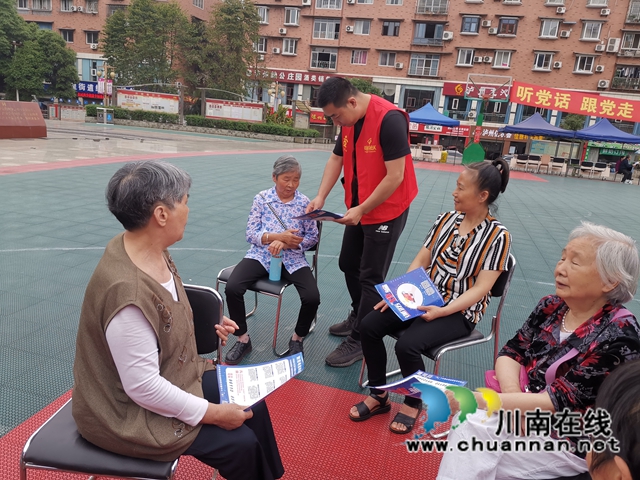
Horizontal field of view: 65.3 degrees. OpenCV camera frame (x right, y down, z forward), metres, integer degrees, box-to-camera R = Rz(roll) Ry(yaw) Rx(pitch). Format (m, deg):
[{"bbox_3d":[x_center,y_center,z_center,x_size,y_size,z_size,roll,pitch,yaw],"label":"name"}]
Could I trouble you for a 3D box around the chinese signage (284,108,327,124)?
[{"bbox_3d":[-1.429,-12.649,51.139,4.496,1.238,0.200,7,13,9],"label":"chinese signage"}]

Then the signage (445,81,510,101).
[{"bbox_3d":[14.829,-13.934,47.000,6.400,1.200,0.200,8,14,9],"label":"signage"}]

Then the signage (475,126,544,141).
[{"bbox_3d":[18.117,-10.199,48.132,6.846,1.072,0.200,7,13,9],"label":"signage"}]

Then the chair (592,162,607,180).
[{"bbox_3d":[12.811,-3.119,22.800,0.480,0.840,0.520,10,14,23],"label":"chair"}]

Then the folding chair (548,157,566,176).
[{"bbox_3d":[10.999,-3.431,23.138,0.510,0.820,0.550,8,14,10],"label":"folding chair"}]

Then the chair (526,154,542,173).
[{"bbox_3d":[10.211,-3.654,23.745,0.510,0.820,0.550,8,14,10],"label":"chair"}]

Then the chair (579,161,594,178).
[{"bbox_3d":[12.325,-3.216,23.000,0.480,0.840,0.520,10,14,23],"label":"chair"}]

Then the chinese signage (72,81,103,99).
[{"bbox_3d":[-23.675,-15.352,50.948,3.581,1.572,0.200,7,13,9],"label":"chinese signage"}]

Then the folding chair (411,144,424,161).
[{"bbox_3d":[4.754,-4.316,24.298,0.510,0.820,0.550,8,14,10],"label":"folding chair"}]

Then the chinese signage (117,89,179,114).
[{"bbox_3d":[-10.337,-8.275,30.000,3.750,1.200,0.120,6,13,1],"label":"chinese signage"}]

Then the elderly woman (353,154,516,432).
[{"bbox_3d":[0.589,0.255,2.588,0.850,1.300,0.530,-6,18,-39],"label":"elderly woman"}]

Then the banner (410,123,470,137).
[{"bbox_3d":[11.583,-10.922,49.157,6.278,1.095,0.200,7,13,9],"label":"banner"}]

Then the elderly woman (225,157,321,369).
[{"bbox_3d":[-0.293,0.087,3.192,0.580,1.220,0.740,7,13,11],"label":"elderly woman"}]

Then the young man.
[{"bbox_3d":[0.264,-0.093,3.121,0.600,1.690,0.550,-4,15,-34],"label":"young man"}]

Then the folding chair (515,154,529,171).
[{"bbox_3d":[9.664,-3.751,23.929,0.510,0.820,0.550,8,14,10],"label":"folding chair"}]

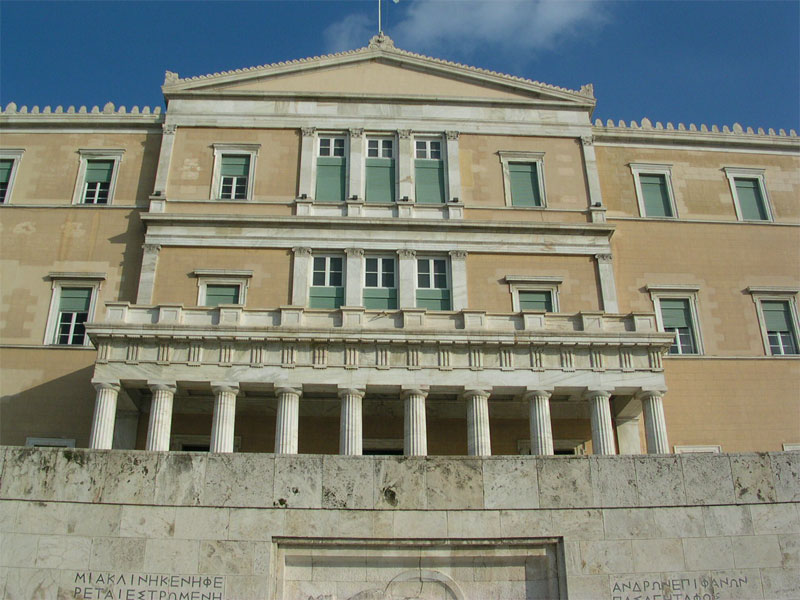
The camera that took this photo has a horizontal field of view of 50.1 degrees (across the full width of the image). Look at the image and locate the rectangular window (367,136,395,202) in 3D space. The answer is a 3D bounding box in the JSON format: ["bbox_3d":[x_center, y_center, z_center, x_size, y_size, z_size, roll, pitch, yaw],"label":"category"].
[{"bbox_3d":[-0.916,-6.241,41.591,1.479,3.732,0.300,1,-27,-3],"label":"rectangular window"}]

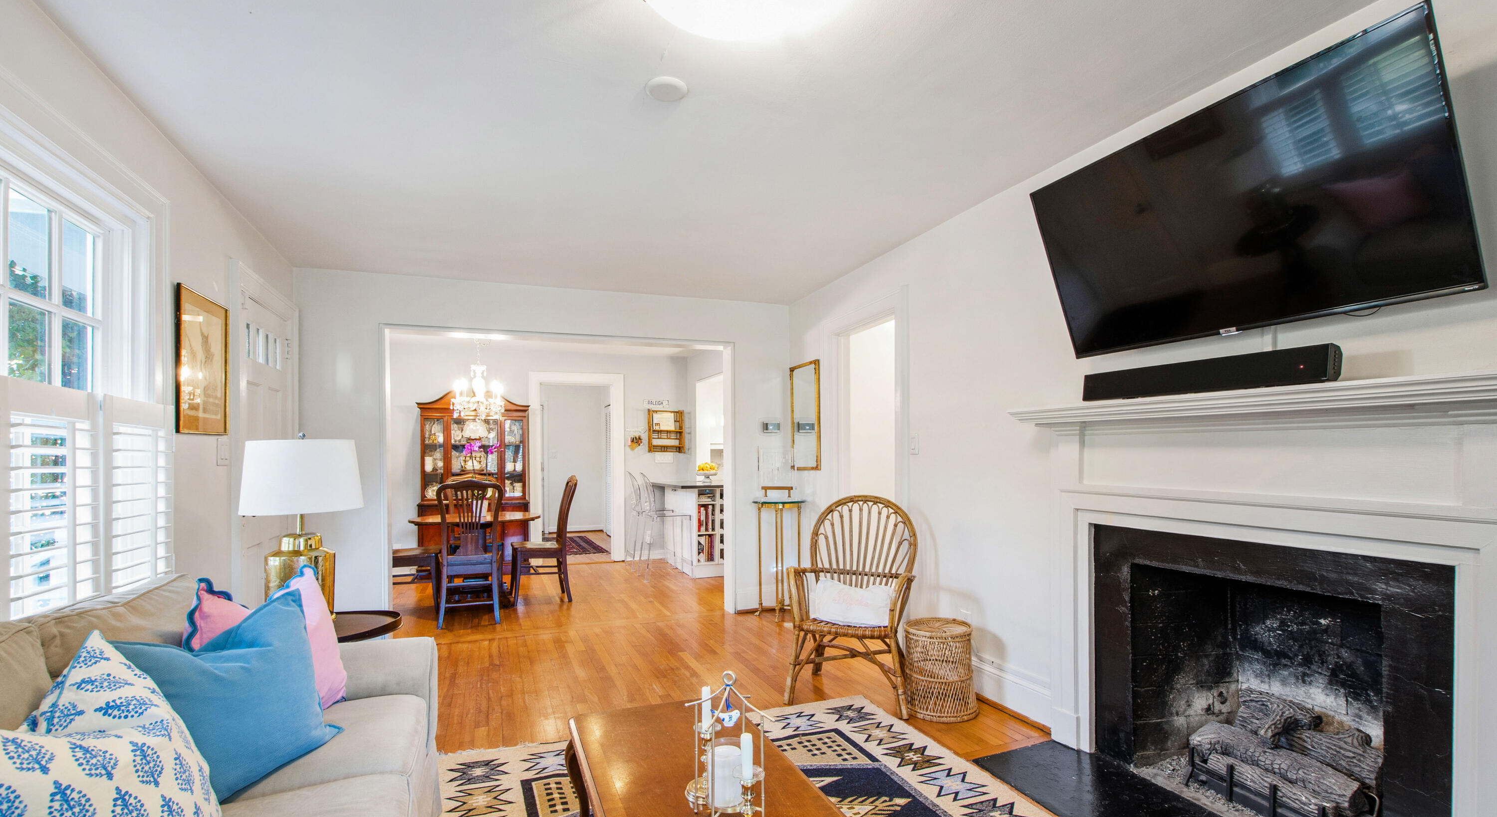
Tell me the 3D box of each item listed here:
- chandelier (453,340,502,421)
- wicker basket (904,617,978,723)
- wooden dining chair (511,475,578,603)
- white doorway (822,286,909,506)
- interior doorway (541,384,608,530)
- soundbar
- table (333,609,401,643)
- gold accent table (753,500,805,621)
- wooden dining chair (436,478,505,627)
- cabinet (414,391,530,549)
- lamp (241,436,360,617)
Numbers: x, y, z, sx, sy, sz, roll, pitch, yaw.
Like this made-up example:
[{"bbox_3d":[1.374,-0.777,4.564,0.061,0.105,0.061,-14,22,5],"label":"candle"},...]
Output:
[{"bbox_3d":[-2.300,-0.240,5.300,0.420,0.710,0.420,1,-4,-21],"label":"chandelier"},{"bbox_3d":[0.944,1.272,3.060,0.350,0.400,0.350,0,-3,0],"label":"wicker basket"},{"bbox_3d":[-1.745,1.106,5.300,0.500,1.030,0.460,1,-3,-22],"label":"wooden dining chair"},{"bbox_3d":[0.820,0.410,4.200,0.140,2.180,1.020,1,-3,-23],"label":"white doorway"},{"bbox_3d":[-1.965,0.720,7.020,0.820,2.020,0.130,1,-3,-22],"label":"interior doorway"},{"bbox_3d":[1.551,-0.111,2.176,0.085,0.108,0.800,1,-3,-23],"label":"soundbar"},{"bbox_3d":[-1.600,1.120,2.390,0.470,0.600,0.470,1,-4,-21],"label":"table"},{"bbox_3d":[0.229,1.152,4.760,0.400,0.880,0.400,0,-3,0],"label":"gold accent table"},{"bbox_3d":[-2.110,1.075,4.760,0.480,1.030,0.540,1,-4,-21],"label":"wooden dining chair"},{"bbox_3d":[-2.800,0.755,6.400,1.060,1.880,0.390,1,-3,-22],"label":"cabinet"},{"bbox_3d":[-1.700,0.475,2.370,0.400,0.710,0.400,1,-4,-21],"label":"lamp"}]

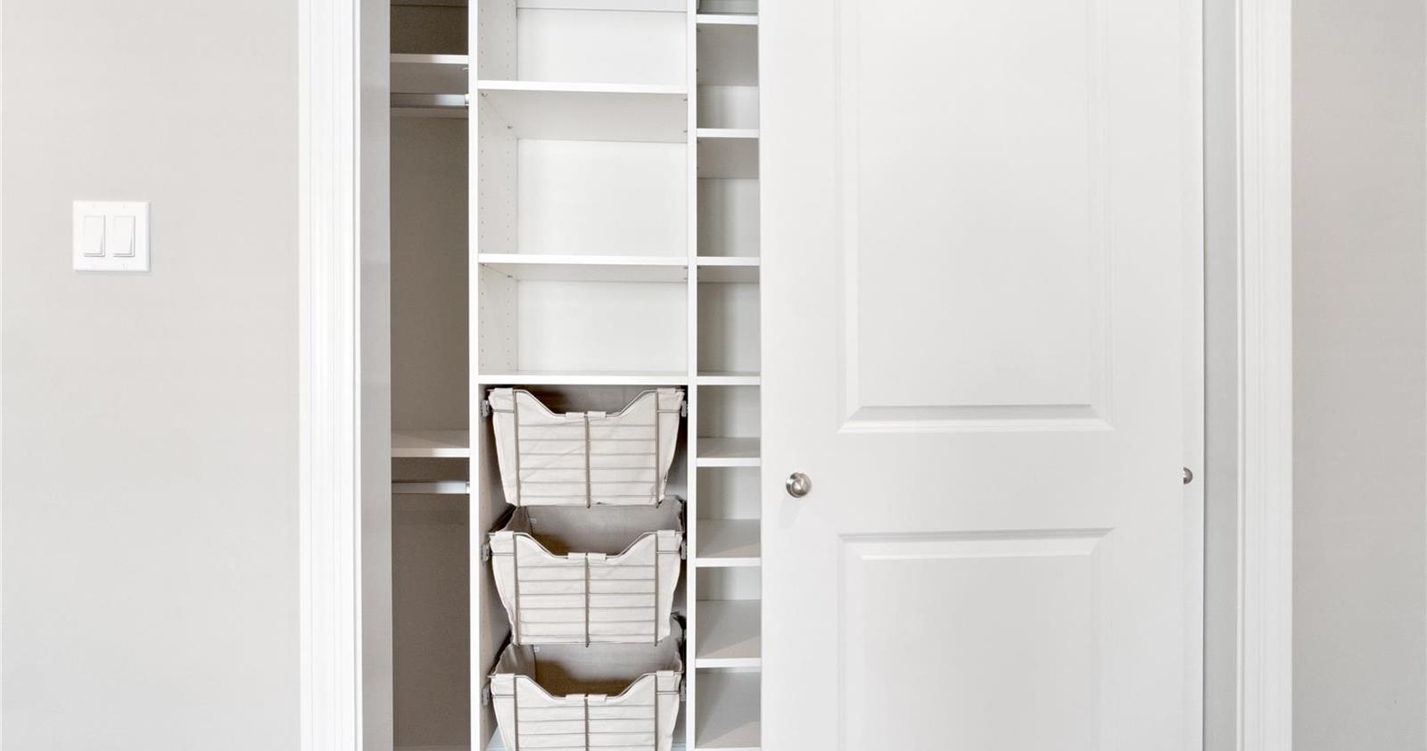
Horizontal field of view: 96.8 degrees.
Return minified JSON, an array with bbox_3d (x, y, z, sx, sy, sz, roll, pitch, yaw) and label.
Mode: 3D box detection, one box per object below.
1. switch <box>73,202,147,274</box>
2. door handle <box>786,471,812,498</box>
[{"bbox_3d":[-0.978,-0.226,1.030,0.116,0.115,0.010,0,0,-4],"label":"switch"},{"bbox_3d":[0.151,0.194,1.112,0.043,0.043,0.031,0,0,-4],"label":"door handle"}]

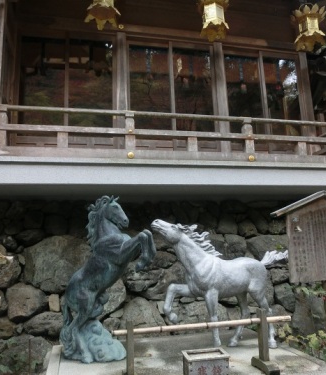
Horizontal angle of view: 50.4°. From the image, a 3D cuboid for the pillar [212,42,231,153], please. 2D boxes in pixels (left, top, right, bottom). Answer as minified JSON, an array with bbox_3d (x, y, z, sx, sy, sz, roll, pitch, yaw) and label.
[{"bbox_3d":[1.111,-1.652,6.681,0.180,2.387,0.180,0,-11,-13],"label":"pillar"}]

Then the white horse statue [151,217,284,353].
[{"bbox_3d":[0.831,1.227,4.528,1.921,1.661,0.400,0,-11,-13],"label":"white horse statue"}]

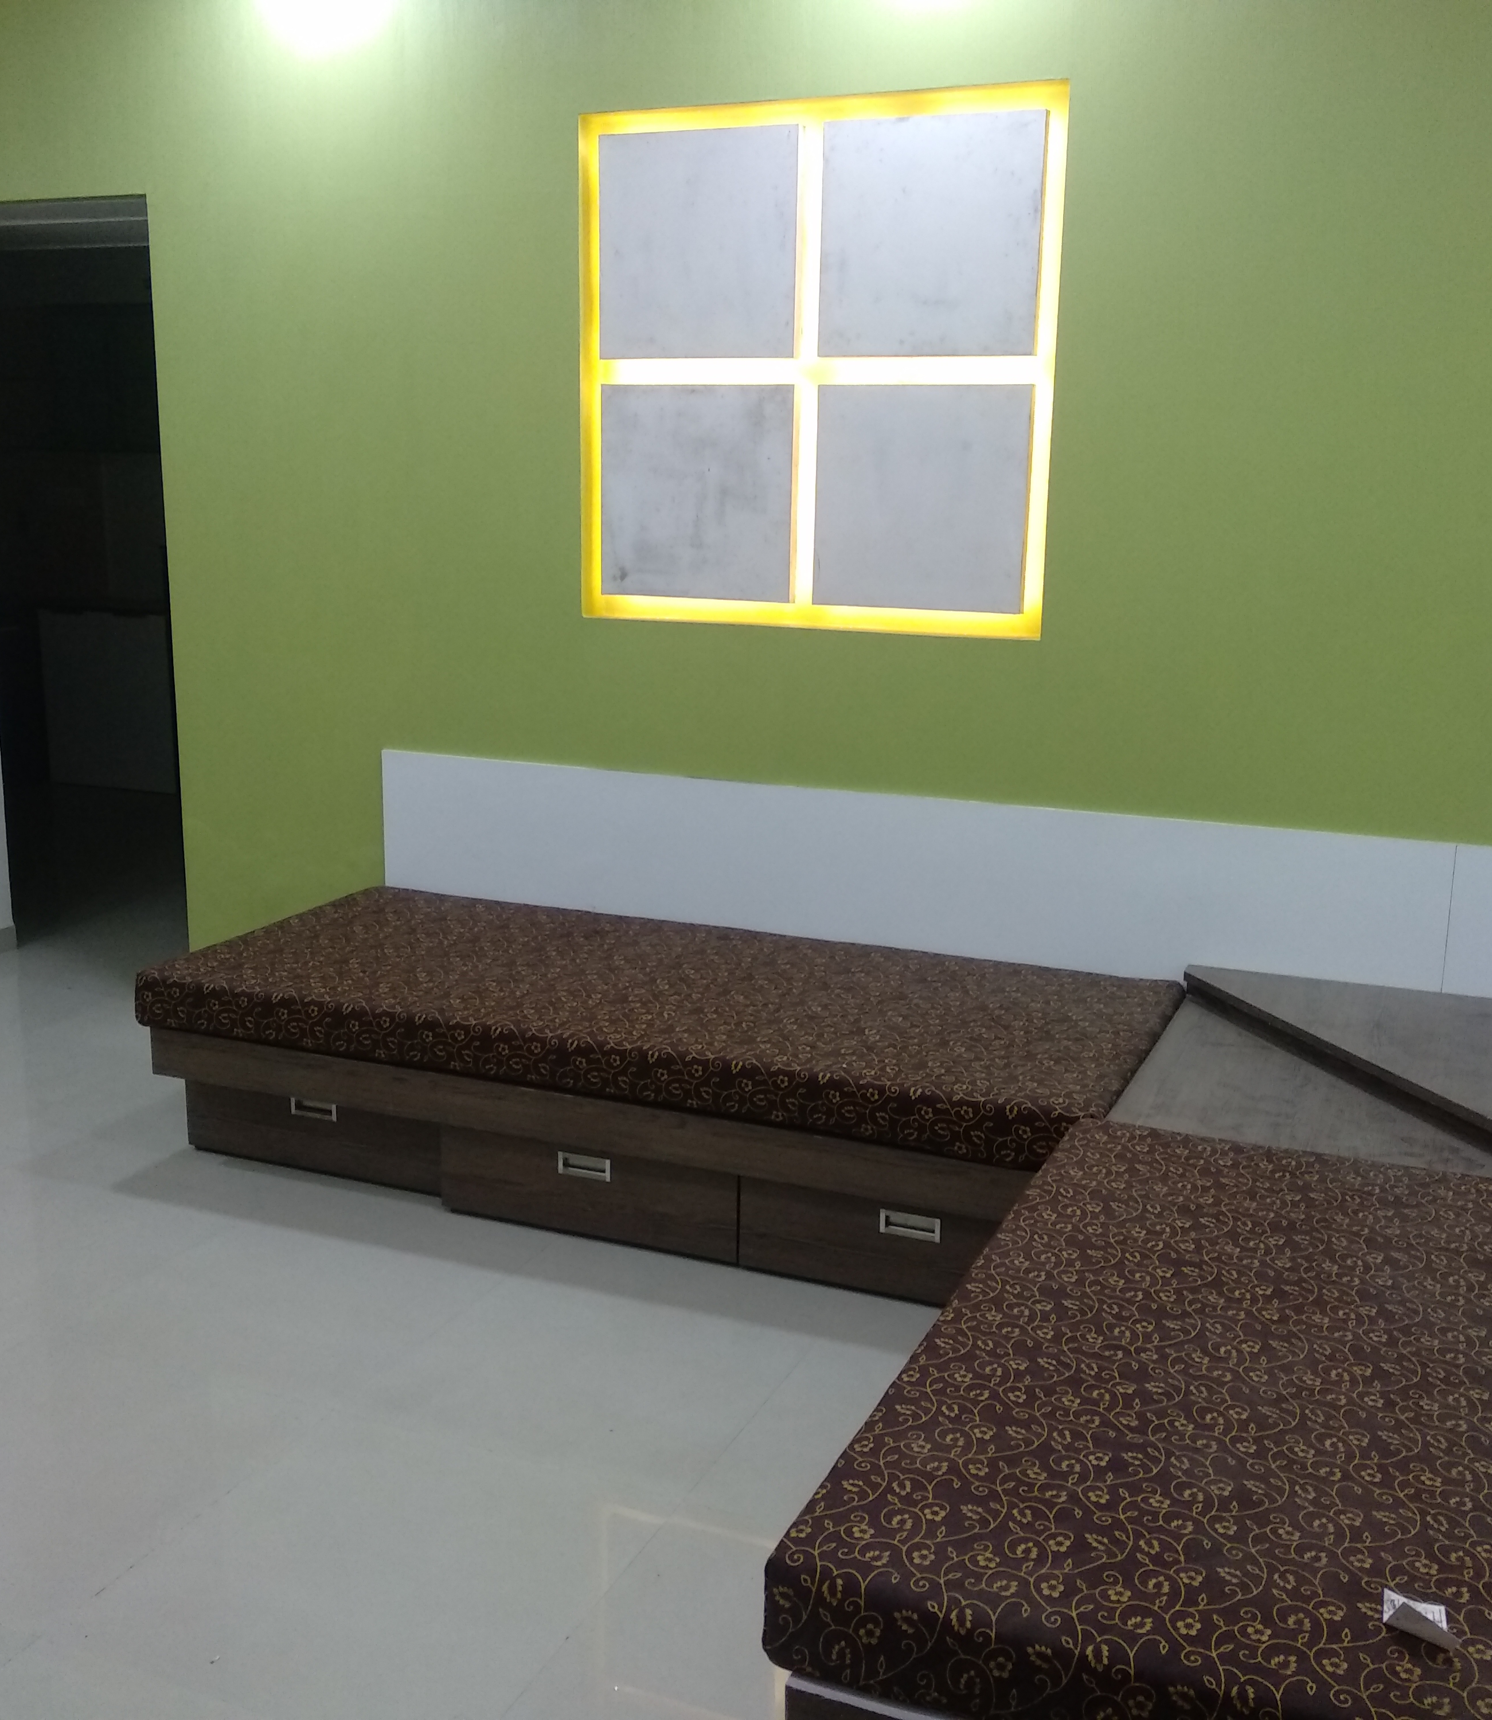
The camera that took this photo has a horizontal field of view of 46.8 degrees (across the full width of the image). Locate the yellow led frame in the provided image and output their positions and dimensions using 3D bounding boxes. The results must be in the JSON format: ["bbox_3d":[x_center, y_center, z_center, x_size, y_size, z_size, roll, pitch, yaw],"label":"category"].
[{"bbox_3d":[0.132,-1.050,3.707,1.081,1.095,0.050,6,13,22],"label":"yellow led frame"}]

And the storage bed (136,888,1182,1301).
[{"bbox_3d":[-0.179,0.449,3.621,1.990,0.412,0.913,6,13,22],"label":"storage bed"}]

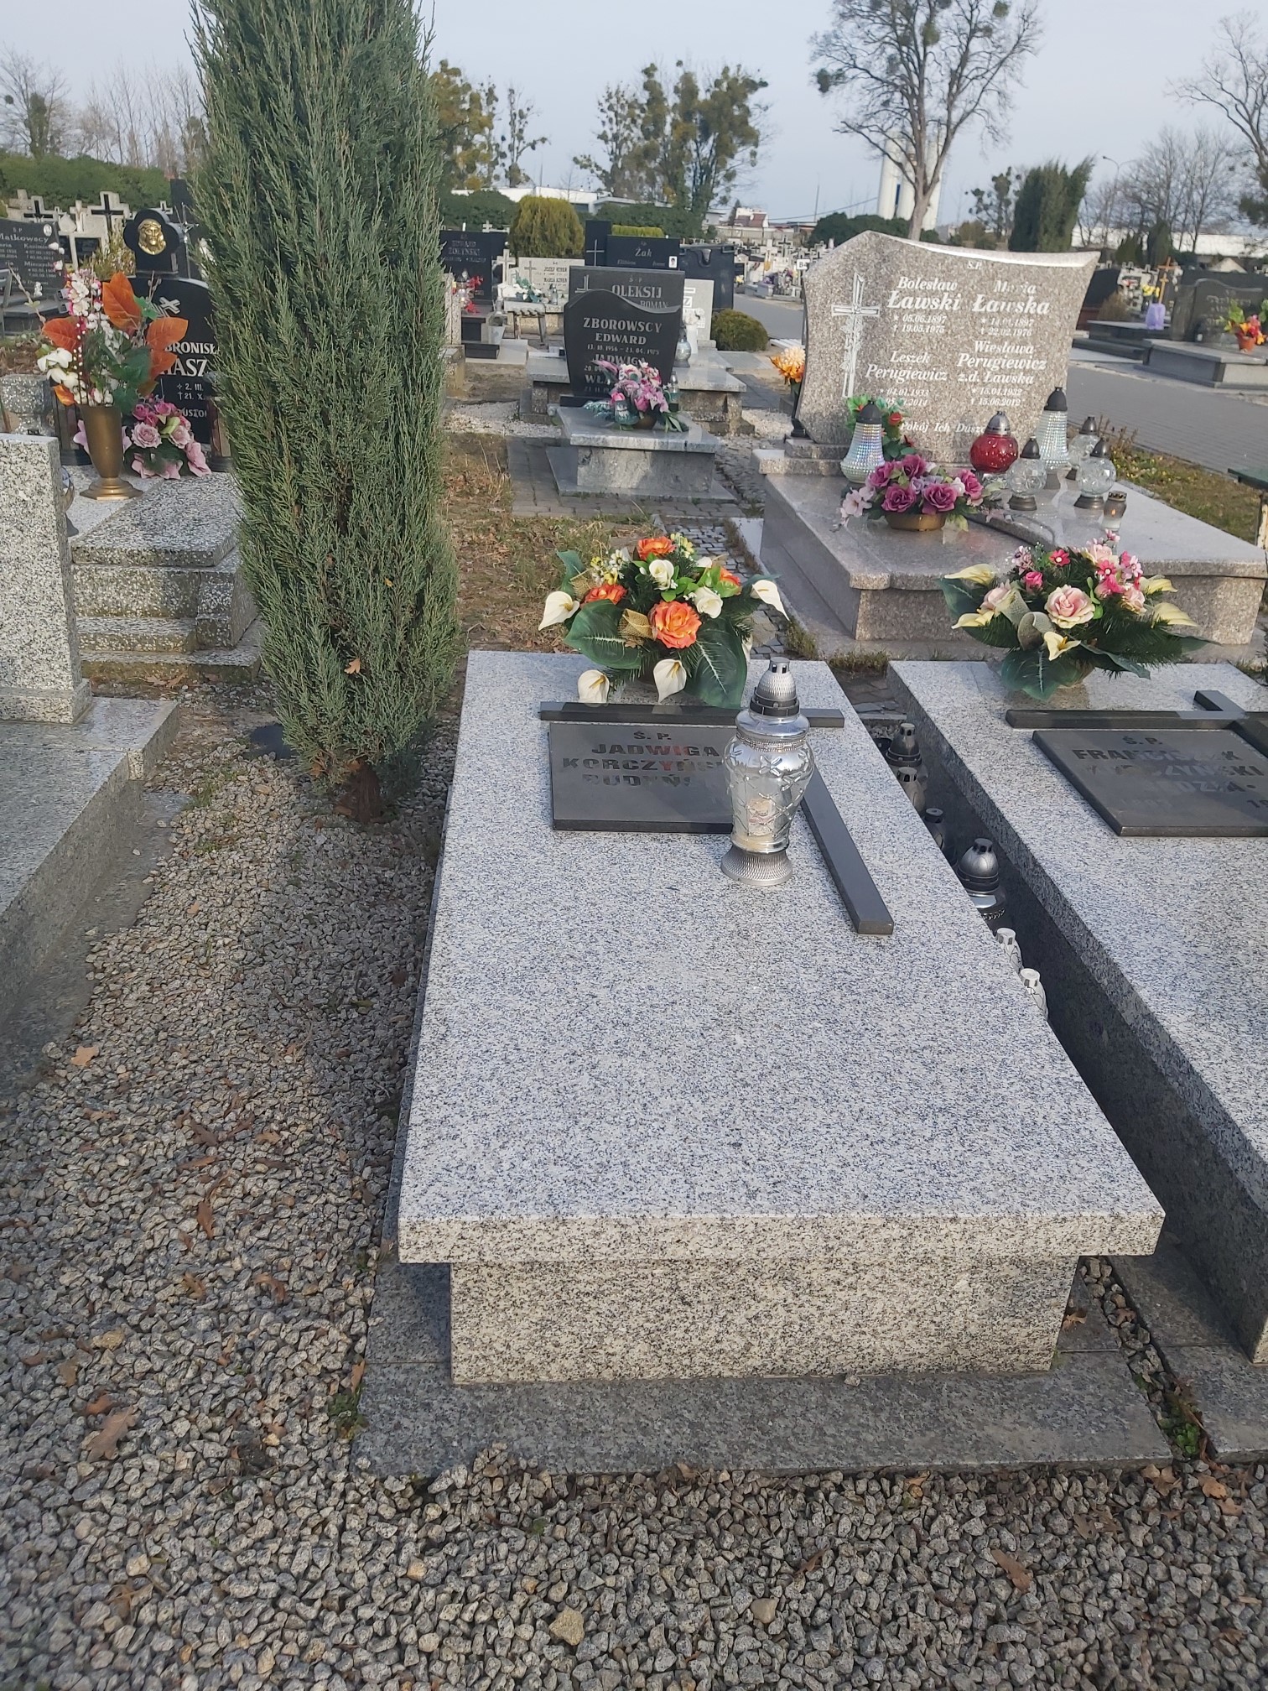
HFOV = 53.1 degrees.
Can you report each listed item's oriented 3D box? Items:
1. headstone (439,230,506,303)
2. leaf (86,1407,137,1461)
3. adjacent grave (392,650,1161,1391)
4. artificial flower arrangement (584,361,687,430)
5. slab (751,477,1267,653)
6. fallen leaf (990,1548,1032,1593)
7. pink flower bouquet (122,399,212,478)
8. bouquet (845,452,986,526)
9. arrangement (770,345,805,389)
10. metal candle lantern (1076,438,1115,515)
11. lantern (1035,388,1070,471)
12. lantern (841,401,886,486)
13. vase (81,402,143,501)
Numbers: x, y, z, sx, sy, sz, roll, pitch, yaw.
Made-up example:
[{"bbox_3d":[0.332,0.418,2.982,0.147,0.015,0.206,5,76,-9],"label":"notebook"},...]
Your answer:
[{"bbox_3d":[-1.960,-6.845,15.043,0.860,0.790,0.150,1,26,-6],"label":"headstone"},{"bbox_3d":[-0.595,0.670,1.447,0.042,0.015,0.074,12,28,17],"label":"leaf"},{"bbox_3d":[0.105,0.129,2.435,0.929,0.371,1.978,1,26,-6],"label":"adjacent grave"},{"bbox_3d":[0.010,-2.248,6.330,0.490,0.330,0.340,0,27,-6],"label":"artificial flower arrangement"},{"bbox_3d":[1.529,-1.254,5.498,1.720,0.386,1.702,0,26,-8],"label":"slab"},{"bbox_3d":[0.405,0.778,1.362,0.024,0.013,0.048,-10,30,-25],"label":"fallen leaf"},{"bbox_3d":[-1.745,-1.498,4.707,0.333,0.247,0.279,0,27,-5],"label":"pink flower bouquet"},{"bbox_3d":[1.055,-1.336,4.807,0.495,0.252,0.378,0,27,-5],"label":"bouquet"},{"bbox_3d":[0.703,-2.133,5.657,0.198,0.203,0.189,0,27,-5],"label":"arrangement"},{"bbox_3d":[2.000,-1.614,5.505,0.161,0.276,0.161,0,26,-8],"label":"metal candle lantern"},{"bbox_3d":[1.889,-1.843,5.630,0.180,0.342,0.180,0,27,-5],"label":"lantern"},{"bbox_3d":[1.096,-1.913,6.023,0.202,0.354,0.202,0,26,-8],"label":"lantern"},{"bbox_3d":[-1.801,-1.356,4.364,0.207,0.300,0.207,0,27,-5],"label":"vase"}]

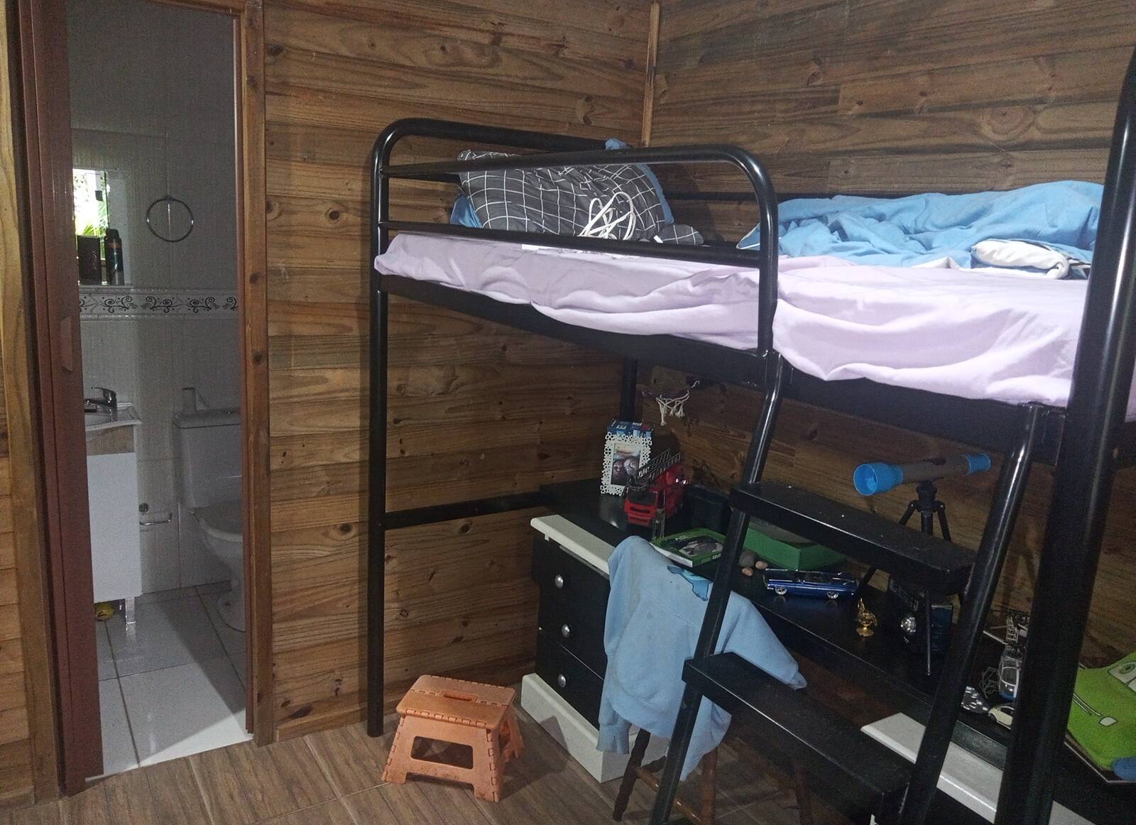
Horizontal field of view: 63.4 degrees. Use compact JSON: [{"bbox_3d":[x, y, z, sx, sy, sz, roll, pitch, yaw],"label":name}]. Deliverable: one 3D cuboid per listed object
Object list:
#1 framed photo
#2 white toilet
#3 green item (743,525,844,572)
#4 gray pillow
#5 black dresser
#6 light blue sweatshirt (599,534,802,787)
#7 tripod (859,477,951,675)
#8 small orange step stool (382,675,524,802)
[{"bbox_3d":[0.194,0.172,3.036,0.155,0.210,0.035,7,2,17],"label":"framed photo"},{"bbox_3d":[-1.261,0.409,3.572,0.390,0.780,0.640,-4,14,-31],"label":"white toilet"},{"bbox_3d":[0.603,0.368,2.544,0.120,0.070,0.330,-4,14,-31],"label":"green item"},{"bbox_3d":[0.002,-0.594,2.588,0.660,0.230,0.330,-4,14,-31],"label":"gray pillow"},{"bbox_3d":[0.199,0.663,2.923,0.430,0.580,0.450,-4,14,-31],"label":"black dresser"},{"bbox_3d":[0.261,0.620,2.143,0.230,0.550,0.600,-4,14,-31],"label":"light blue sweatshirt"},{"bbox_3d":[0.782,0.328,2.092,0.260,0.355,0.310,-4,14,-31],"label":"tripod"},{"bbox_3d":[-0.327,0.936,2.688,0.350,0.214,0.260,6,12,11],"label":"small orange step stool"}]

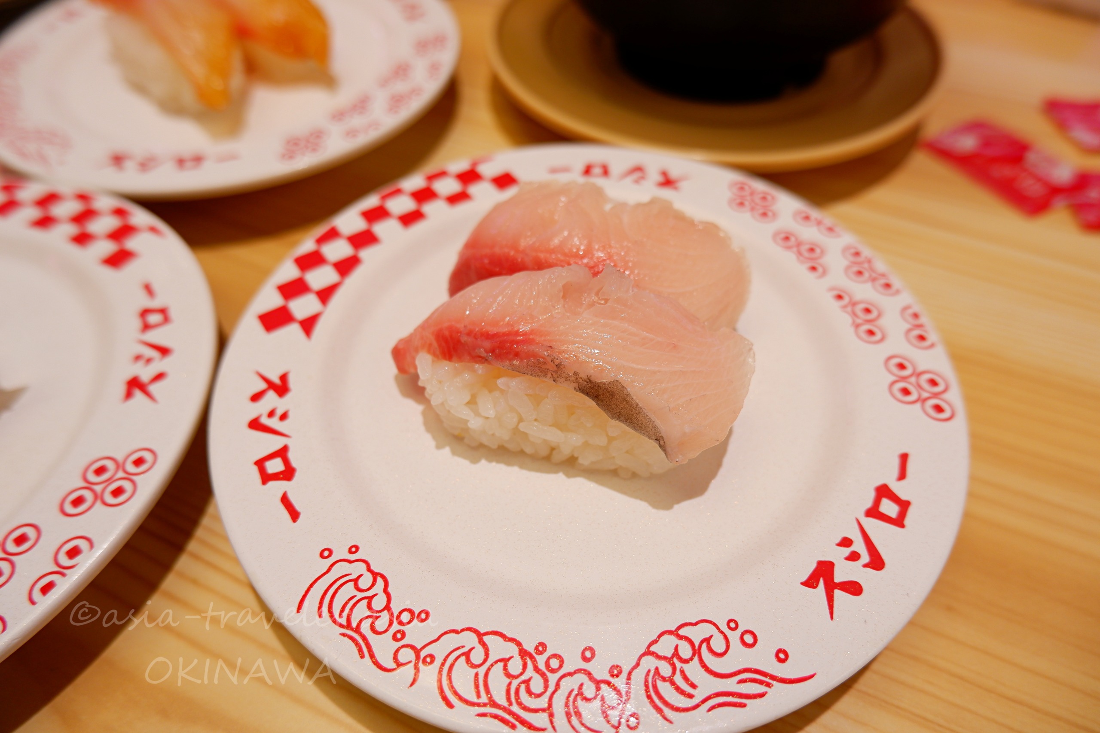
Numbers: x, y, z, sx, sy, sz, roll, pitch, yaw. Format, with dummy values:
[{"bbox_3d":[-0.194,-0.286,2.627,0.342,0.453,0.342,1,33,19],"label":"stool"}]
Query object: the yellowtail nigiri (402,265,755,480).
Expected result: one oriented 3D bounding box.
[{"bbox_3d":[0.004,-0.002,0.134,0.071,0.028,0.032,9,51,10],"label":"yellowtail nigiri"}]

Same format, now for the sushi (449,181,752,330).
[{"bbox_3d":[0.011,-0.024,0.152,0.068,0.028,0.032,3,50,4],"label":"sushi"}]

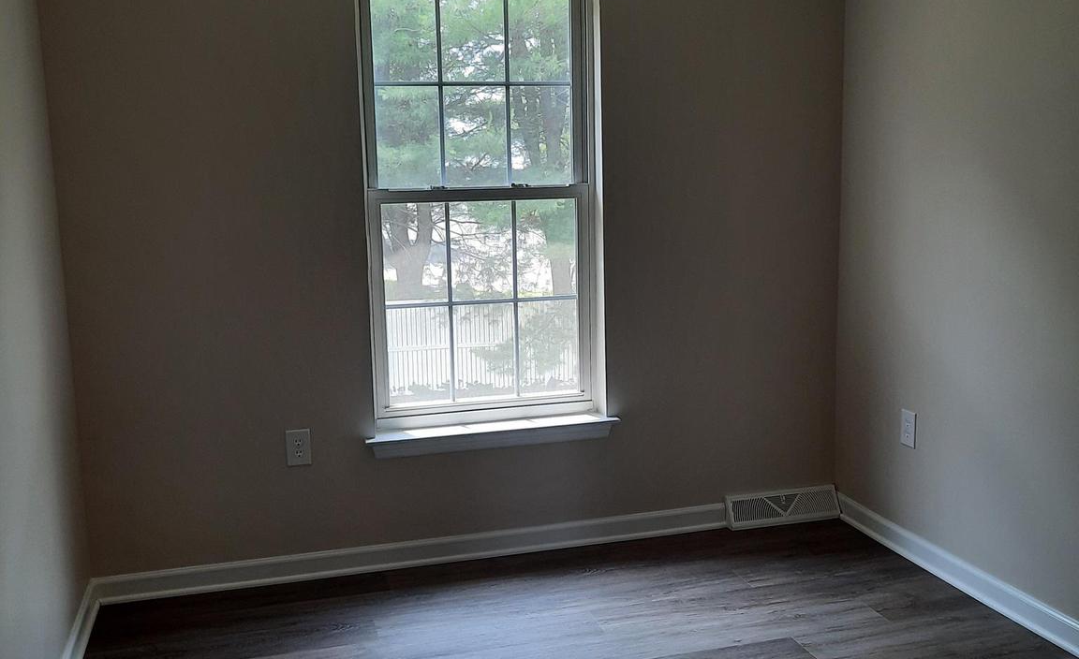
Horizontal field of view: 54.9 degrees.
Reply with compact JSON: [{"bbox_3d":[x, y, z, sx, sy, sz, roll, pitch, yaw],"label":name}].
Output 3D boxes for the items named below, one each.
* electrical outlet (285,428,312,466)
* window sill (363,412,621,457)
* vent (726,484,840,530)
[{"bbox_3d":[-0.798,0.394,3.454,0.077,0.120,0.009,-4,9,-15],"label":"electrical outlet"},{"bbox_3d":[-0.163,0.371,3.676,0.905,0.067,0.128,-4,9,-15],"label":"window sill"},{"bbox_3d":[0.935,0.682,3.970,0.452,0.111,0.060,-4,9,-15],"label":"vent"}]

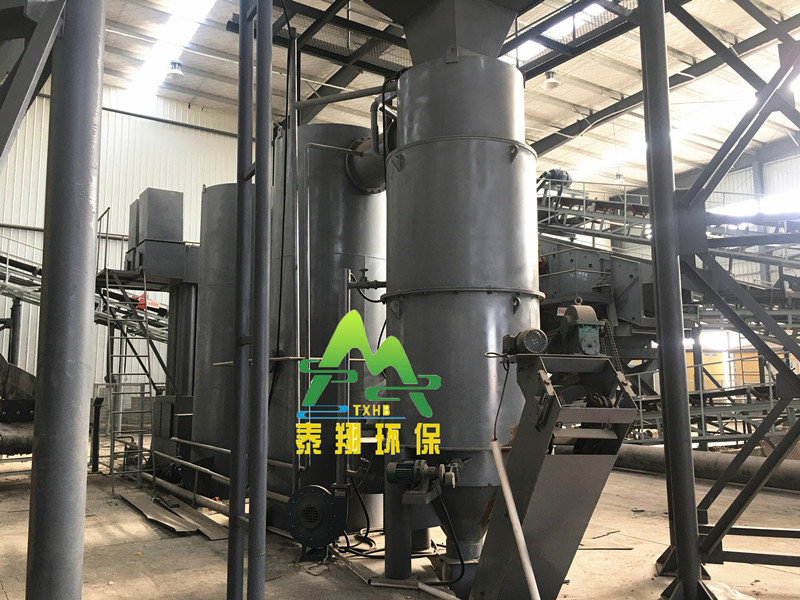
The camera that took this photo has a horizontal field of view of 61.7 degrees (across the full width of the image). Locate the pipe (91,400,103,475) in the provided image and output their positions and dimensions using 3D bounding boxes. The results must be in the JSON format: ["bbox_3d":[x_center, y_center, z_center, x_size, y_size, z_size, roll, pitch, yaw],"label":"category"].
[{"bbox_3d":[-5.516,2.456,12.208,0.160,1.310,0.160,-1,-7,0],"label":"pipe"}]

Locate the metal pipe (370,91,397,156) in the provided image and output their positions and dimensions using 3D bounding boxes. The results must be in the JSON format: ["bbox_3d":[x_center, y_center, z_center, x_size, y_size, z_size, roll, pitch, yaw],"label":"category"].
[{"bbox_3d":[-0.141,-1.848,7.007,0.100,0.600,0.380,5,-9,-43],"label":"metal pipe"}]

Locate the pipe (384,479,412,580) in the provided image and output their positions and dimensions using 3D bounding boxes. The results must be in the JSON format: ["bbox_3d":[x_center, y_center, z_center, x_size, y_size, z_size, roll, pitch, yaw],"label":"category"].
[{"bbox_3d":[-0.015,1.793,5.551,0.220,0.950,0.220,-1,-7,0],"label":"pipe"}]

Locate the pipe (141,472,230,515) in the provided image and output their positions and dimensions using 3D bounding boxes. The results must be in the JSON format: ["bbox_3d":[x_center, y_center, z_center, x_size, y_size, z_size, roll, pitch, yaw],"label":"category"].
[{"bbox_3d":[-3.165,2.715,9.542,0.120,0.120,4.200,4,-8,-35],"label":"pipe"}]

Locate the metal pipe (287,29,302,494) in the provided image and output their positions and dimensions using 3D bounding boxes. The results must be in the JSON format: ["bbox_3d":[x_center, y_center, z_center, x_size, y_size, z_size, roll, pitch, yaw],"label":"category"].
[{"bbox_3d":[-1.072,-0.378,6.852,0.085,5.096,0.085,0,-7,-9],"label":"metal pipe"}]

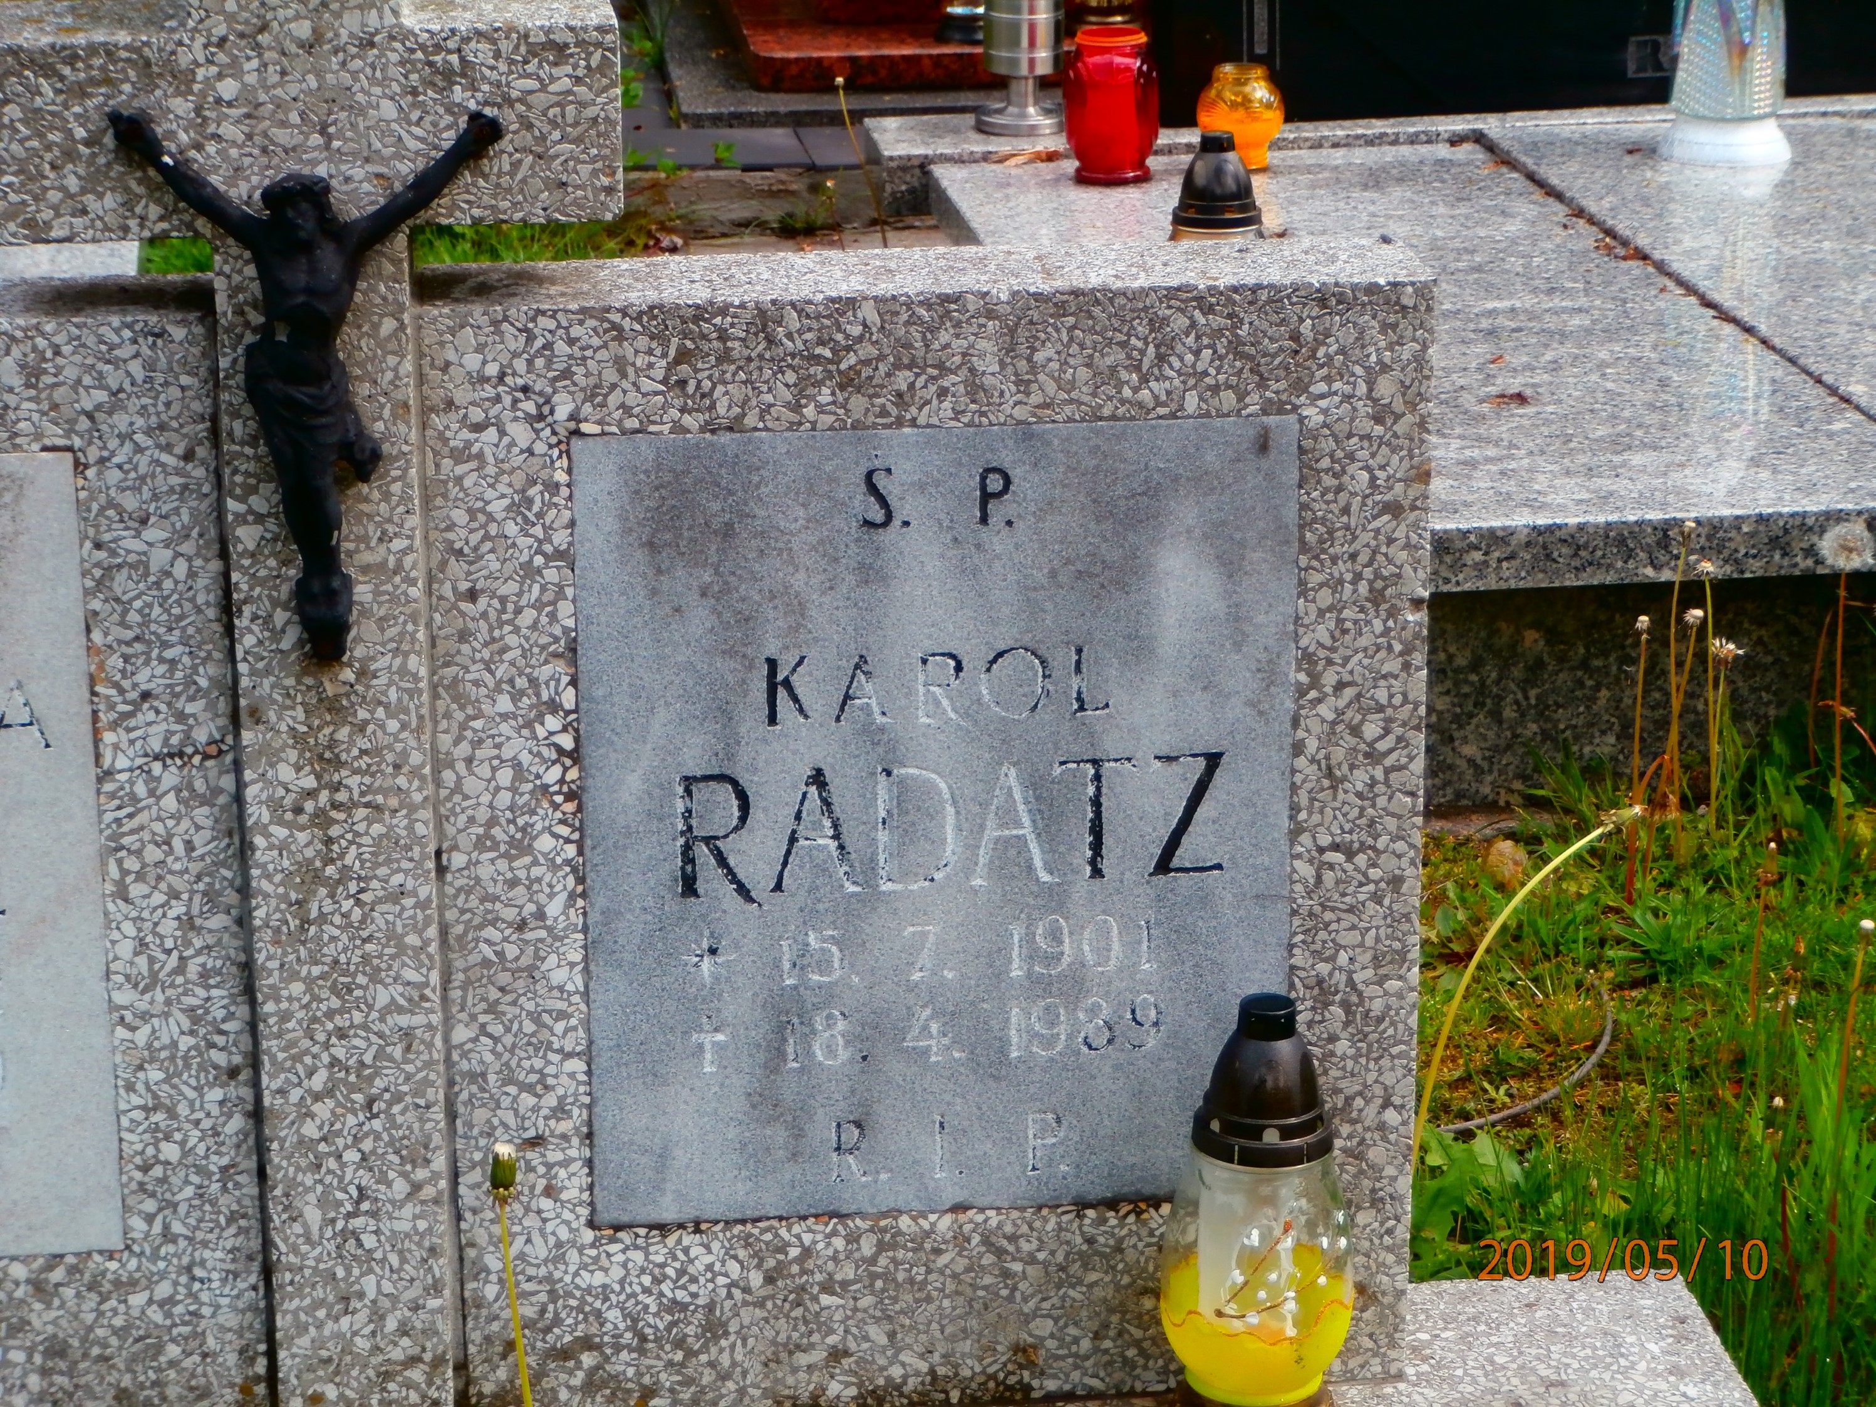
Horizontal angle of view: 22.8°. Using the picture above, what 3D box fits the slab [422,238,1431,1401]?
[{"bbox_3d":[-0.005,0.077,2.704,0.559,0.663,0.103,-2,17,-5],"label":"slab"}]

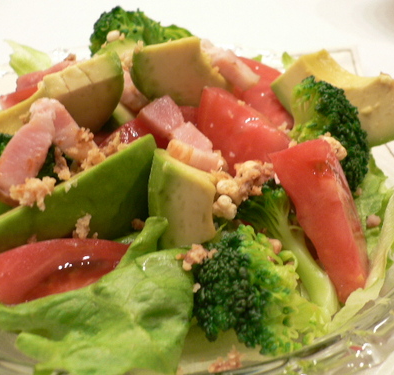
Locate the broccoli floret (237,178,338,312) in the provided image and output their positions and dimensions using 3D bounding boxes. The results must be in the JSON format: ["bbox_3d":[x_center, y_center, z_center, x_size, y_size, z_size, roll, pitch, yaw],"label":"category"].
[{"bbox_3d":[0.037,0.022,0.197,0.034,0.034,0.058,-26,67,-7],"label":"broccoli floret"}]

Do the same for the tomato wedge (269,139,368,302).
[{"bbox_3d":[0.046,0.012,0.193,0.027,0.028,0.058,-8,70,-10],"label":"tomato wedge"}]

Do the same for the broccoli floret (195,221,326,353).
[{"bbox_3d":[0.023,0.036,0.181,0.040,0.042,0.040,-9,35,-36],"label":"broccoli floret"}]

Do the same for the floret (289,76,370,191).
[{"bbox_3d":[0.060,-0.024,0.230,0.034,0.044,0.036,-34,38,9],"label":"floret"}]

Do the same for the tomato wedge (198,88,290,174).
[{"bbox_3d":[0.021,-0.024,0.228,0.053,0.031,0.029,36,48,19],"label":"tomato wedge"}]

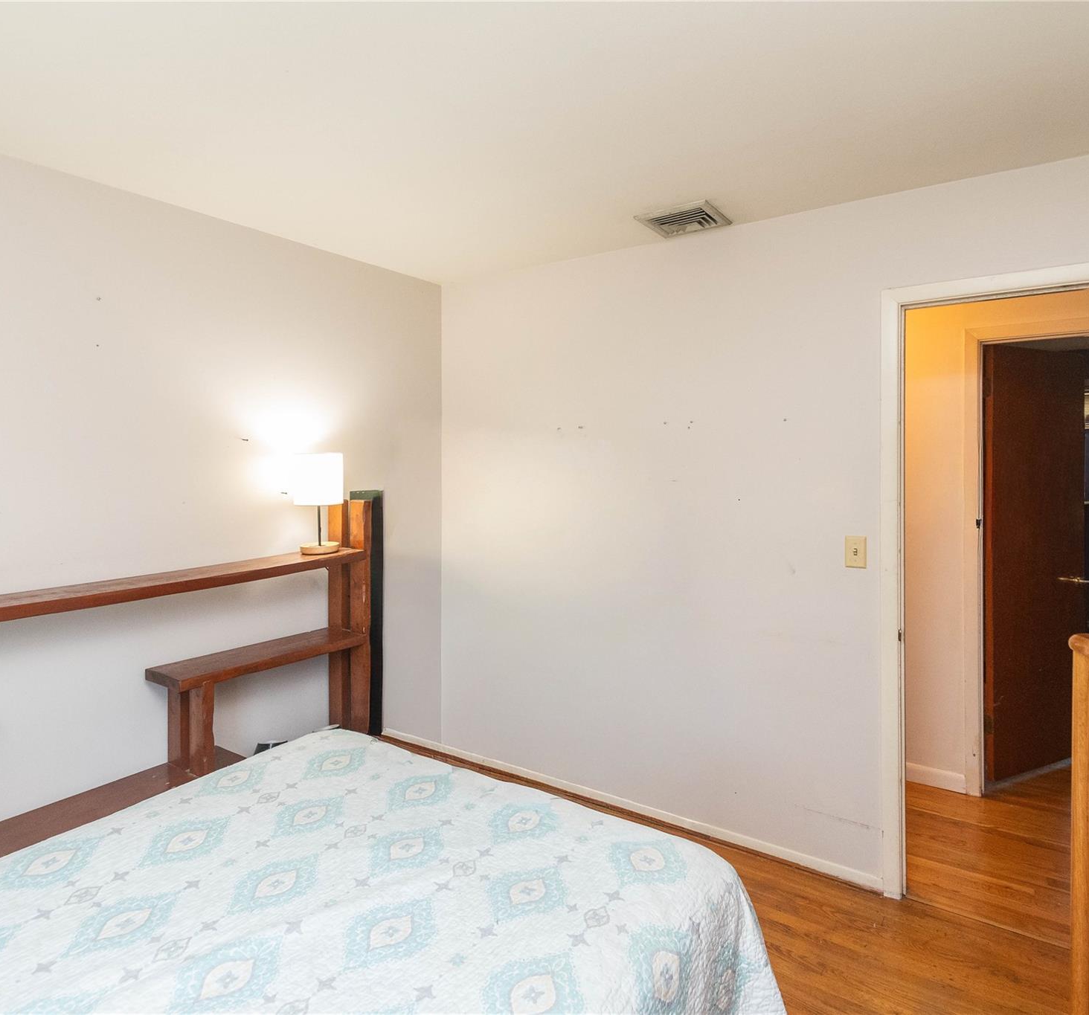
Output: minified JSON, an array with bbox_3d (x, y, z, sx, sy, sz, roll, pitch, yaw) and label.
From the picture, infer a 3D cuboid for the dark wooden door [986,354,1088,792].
[{"bbox_3d":[2.415,0.247,3.090,0.730,2.030,0.040,-1,3,-23],"label":"dark wooden door"}]

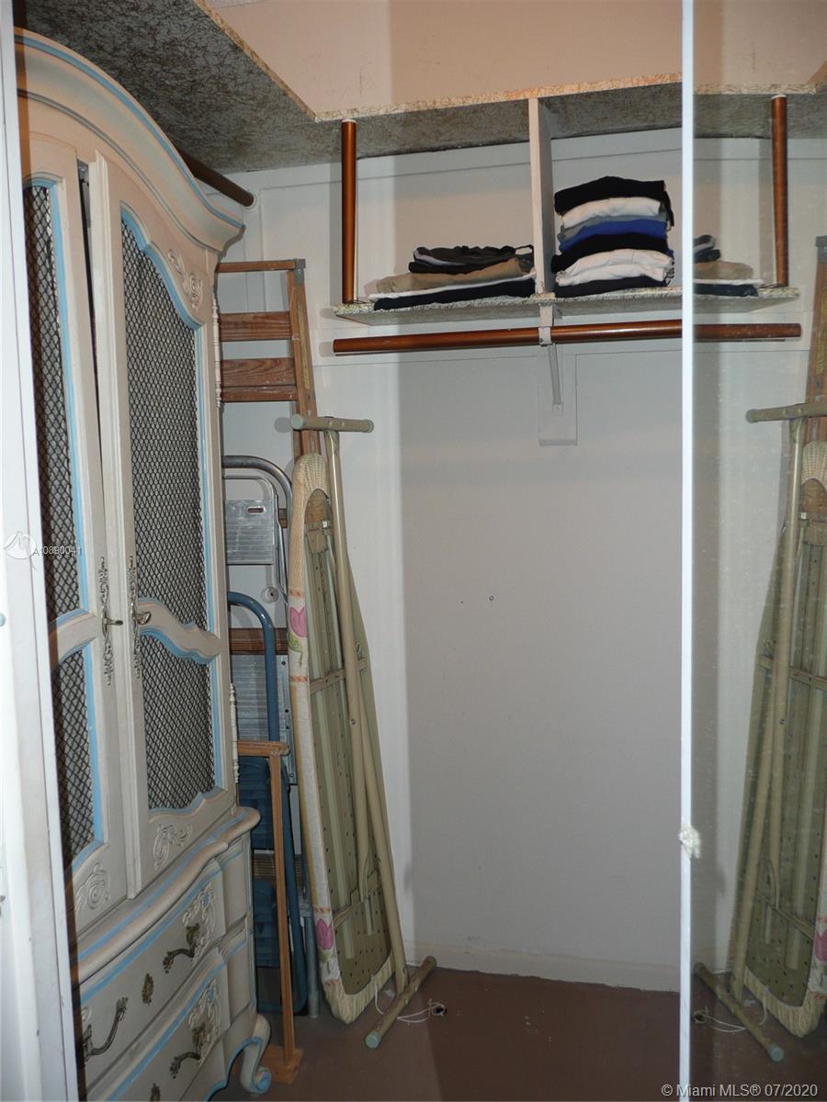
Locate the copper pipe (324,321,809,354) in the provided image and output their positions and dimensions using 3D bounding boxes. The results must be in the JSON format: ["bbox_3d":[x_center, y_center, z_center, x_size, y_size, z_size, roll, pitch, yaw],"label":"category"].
[{"bbox_3d":[0.341,-0.489,2.058,1.064,0.034,0.034,-1,4,6],"label":"copper pipe"}]

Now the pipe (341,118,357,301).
[{"bbox_3d":[-0.147,-0.772,2.039,0.033,0.402,0.033,2,7,13],"label":"pipe"}]

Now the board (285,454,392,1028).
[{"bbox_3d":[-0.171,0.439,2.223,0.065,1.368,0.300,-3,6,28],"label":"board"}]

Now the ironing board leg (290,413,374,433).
[{"bbox_3d":[-0.189,-0.302,2.135,0.030,0.030,0.287,1,5,30],"label":"ironing board leg"}]

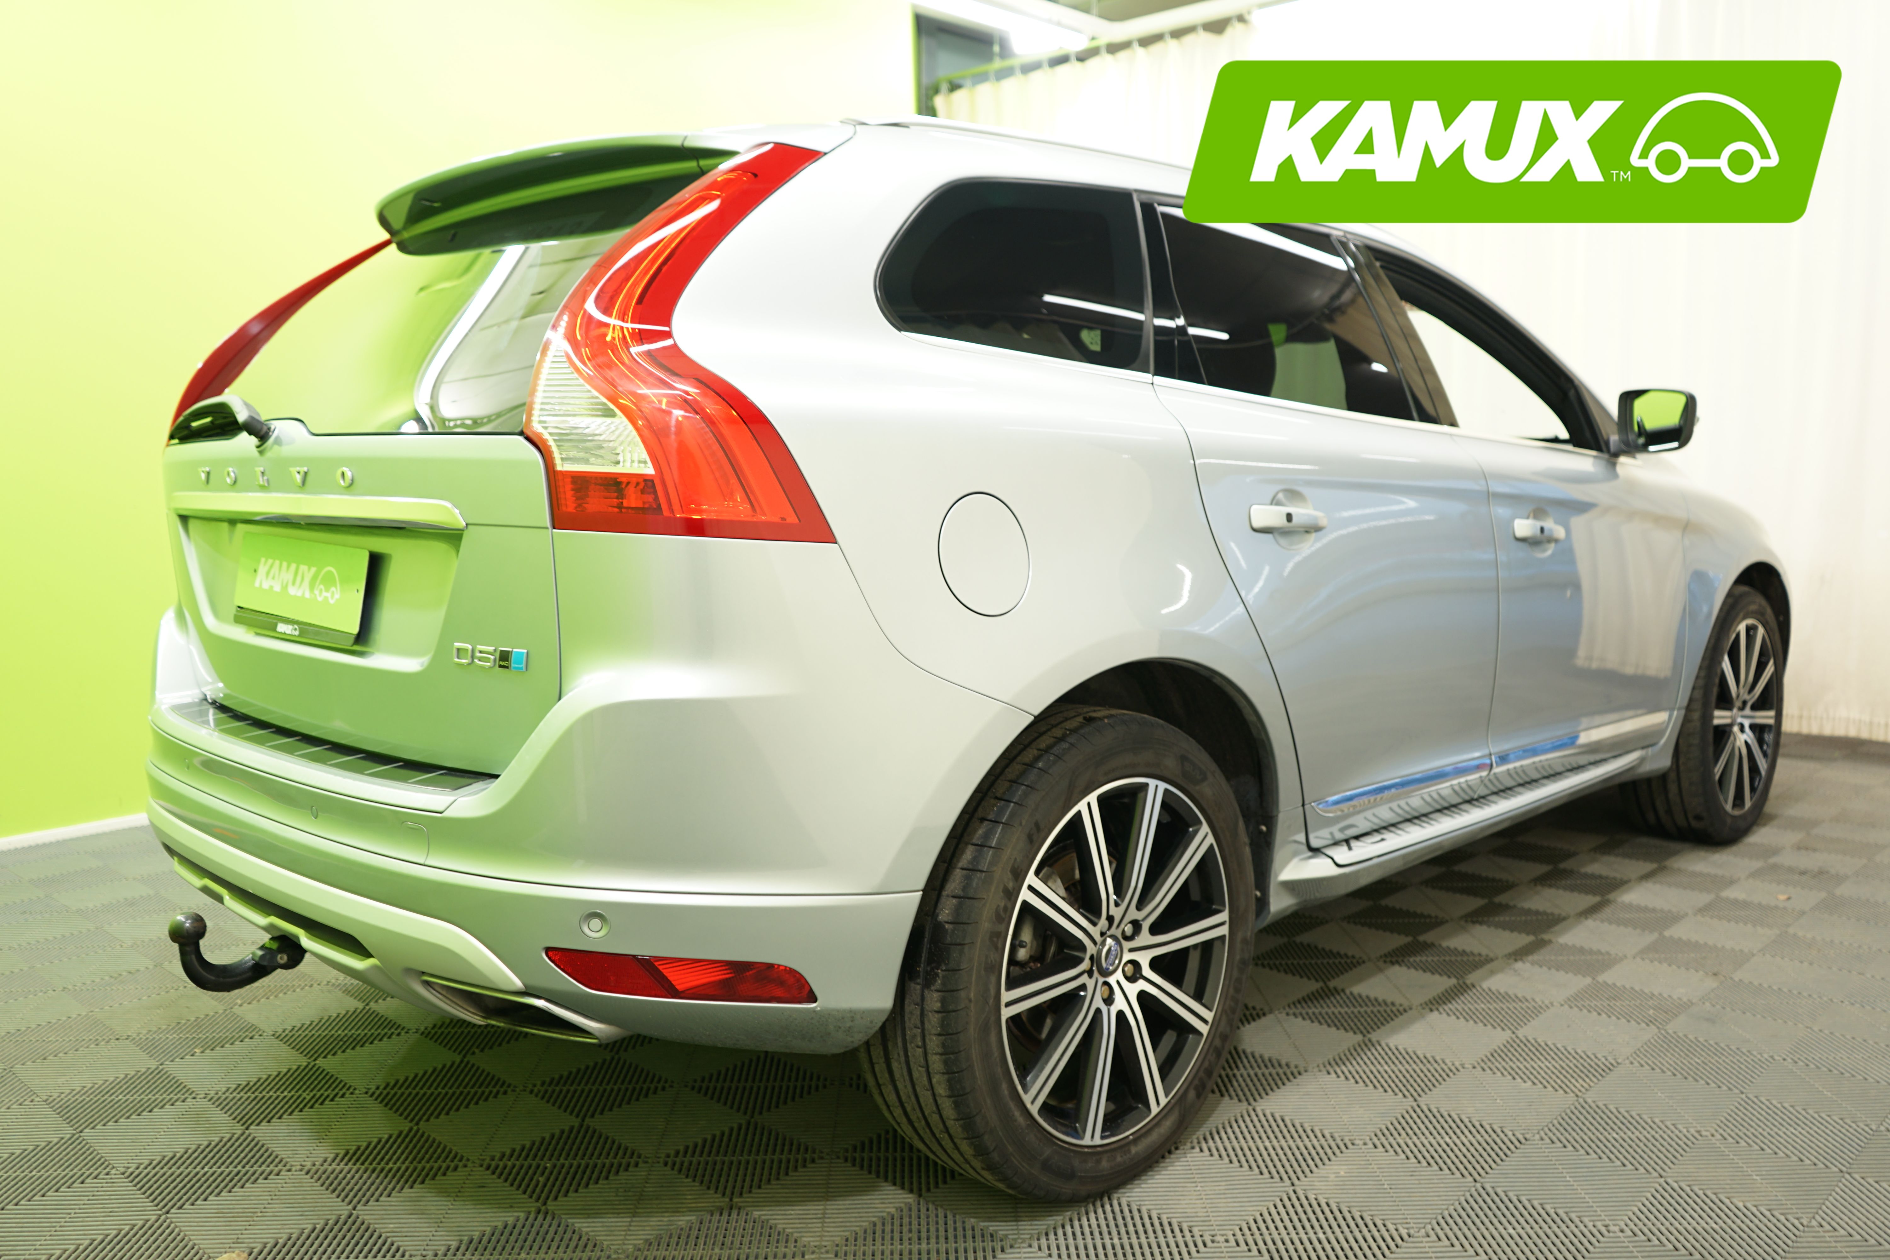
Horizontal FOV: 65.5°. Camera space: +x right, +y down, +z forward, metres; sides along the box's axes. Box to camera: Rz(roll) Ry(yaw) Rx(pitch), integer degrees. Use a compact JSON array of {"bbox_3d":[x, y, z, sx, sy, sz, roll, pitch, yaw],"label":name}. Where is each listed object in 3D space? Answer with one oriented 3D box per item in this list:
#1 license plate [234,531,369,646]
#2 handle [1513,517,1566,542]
[{"bbox_3d":[-0.969,-0.064,2.197,0.457,0.138,0.025,6,0,45],"label":"license plate"},{"bbox_3d":[1.259,-0.214,3.098,0.048,0.042,0.205,6,10,45],"label":"handle"}]

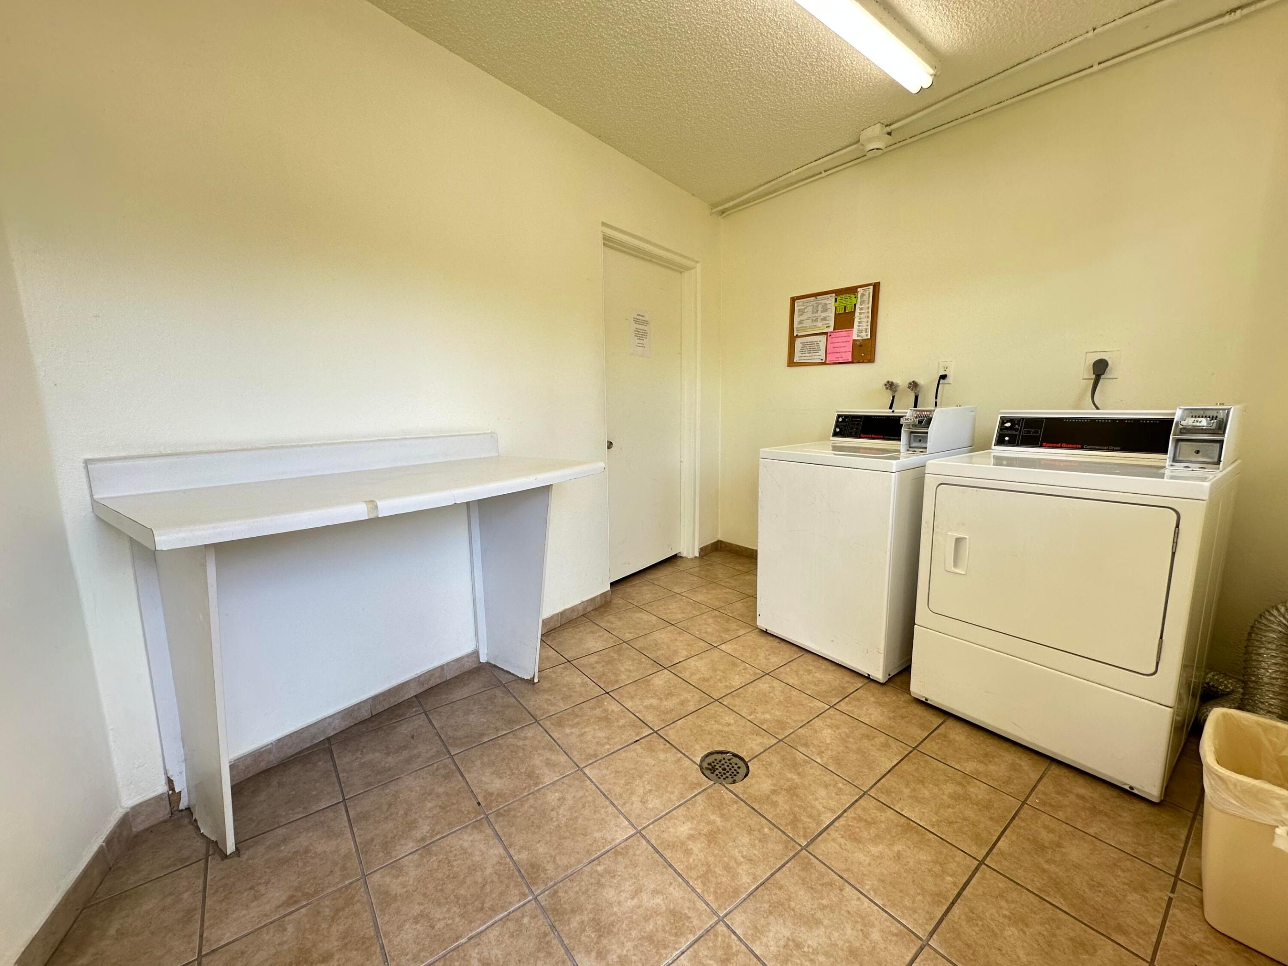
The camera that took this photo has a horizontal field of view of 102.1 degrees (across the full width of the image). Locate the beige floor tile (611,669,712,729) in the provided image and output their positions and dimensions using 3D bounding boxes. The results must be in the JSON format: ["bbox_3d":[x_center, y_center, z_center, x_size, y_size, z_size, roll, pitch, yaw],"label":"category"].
[{"bbox_3d":[0.069,0.850,2.061,0.302,0.010,0.302,-8,12,-37],"label":"beige floor tile"}]

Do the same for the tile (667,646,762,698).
[{"bbox_3d":[0.307,0.804,2.217,0.298,0.010,0.298,-7,11,-37],"label":"tile"}]

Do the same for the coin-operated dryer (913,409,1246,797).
[{"bbox_3d":[1.490,0.289,1.845,0.685,1.090,0.685,-7,11,-37],"label":"coin-operated dryer"}]

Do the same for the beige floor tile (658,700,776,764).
[{"bbox_3d":[0.253,0.874,1.796,0.298,0.010,0.298,-7,11,-37],"label":"beige floor tile"}]

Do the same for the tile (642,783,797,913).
[{"bbox_3d":[0.201,0.950,1.383,0.300,0.010,0.300,-7,12,-37],"label":"tile"}]

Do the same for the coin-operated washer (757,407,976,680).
[{"bbox_3d":[1.046,0.199,2.501,0.716,1.103,0.651,-7,11,-37],"label":"coin-operated washer"}]

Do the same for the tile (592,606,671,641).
[{"bbox_3d":[-0.065,0.743,2.728,0.302,0.010,0.302,-8,12,-37],"label":"tile"}]

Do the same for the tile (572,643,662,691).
[{"bbox_3d":[-0.120,0.813,2.301,0.302,0.010,0.302,-8,12,-37],"label":"tile"}]

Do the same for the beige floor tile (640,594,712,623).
[{"bbox_3d":[0.178,0.699,2.889,0.300,0.010,0.300,-7,12,-37],"label":"beige floor tile"}]

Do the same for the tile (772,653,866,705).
[{"bbox_3d":[0.739,0.818,2.176,0.300,0.010,0.300,-7,12,-37],"label":"tile"}]

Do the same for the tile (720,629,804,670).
[{"bbox_3d":[0.547,0.773,2.401,0.298,0.010,0.298,-7,11,-37],"label":"tile"}]

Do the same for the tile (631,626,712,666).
[{"bbox_3d":[0.120,0.767,2.454,0.298,0.010,0.298,-7,11,-37],"label":"tile"}]

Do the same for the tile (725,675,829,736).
[{"bbox_3d":[0.497,0.849,1.991,0.300,0.010,0.300,-7,12,-37],"label":"tile"}]

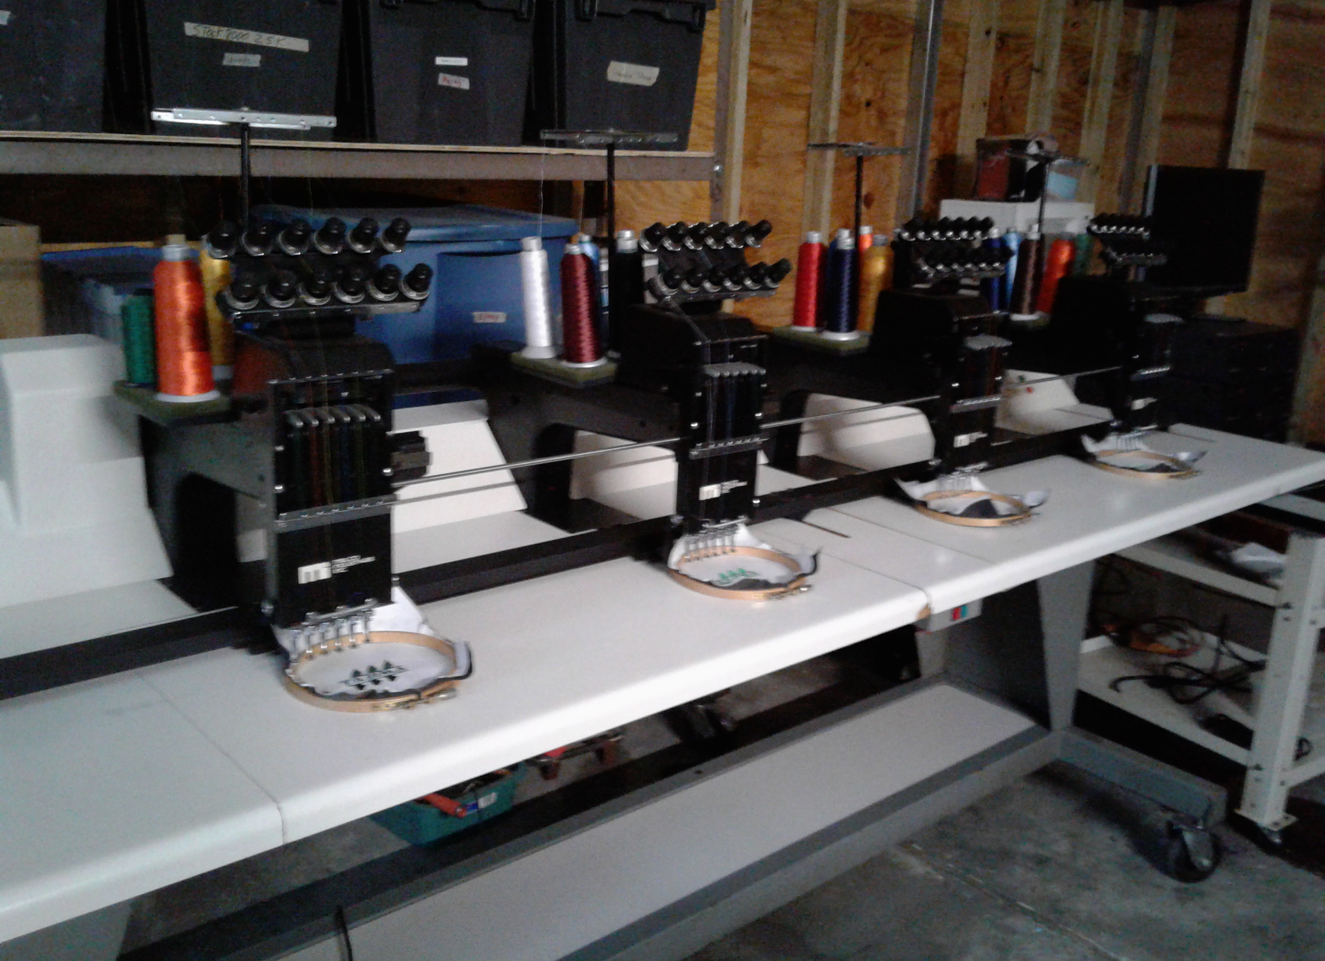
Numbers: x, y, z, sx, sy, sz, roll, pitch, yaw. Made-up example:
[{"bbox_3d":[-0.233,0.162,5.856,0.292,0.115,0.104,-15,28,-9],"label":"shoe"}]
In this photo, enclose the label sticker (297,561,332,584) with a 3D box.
[{"bbox_3d":[-0.343,0.092,1.246,0.035,0.017,0.002,-11,20,-41],"label":"label sticker"}]

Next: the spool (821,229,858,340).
[{"bbox_3d":[0.280,-0.305,1.960,0.060,0.164,0.060,2,15,0],"label":"spool"}]

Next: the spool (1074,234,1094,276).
[{"bbox_3d":[0.832,-0.418,2.525,0.060,0.165,0.060,2,15,-1],"label":"spool"}]

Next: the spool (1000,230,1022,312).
[{"bbox_3d":[0.665,-0.401,2.410,0.050,0.150,0.050,2,15,-1],"label":"spool"}]

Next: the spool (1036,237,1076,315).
[{"bbox_3d":[0.743,-0.391,2.393,0.053,0.147,0.053,7,16,-2],"label":"spool"}]

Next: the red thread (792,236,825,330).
[{"bbox_3d":[0.242,-0.327,2.054,0.056,0.154,0.056,2,15,-1],"label":"red thread"}]

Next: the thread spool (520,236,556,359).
[{"bbox_3d":[-0.176,-0.254,1.750,0.050,0.160,0.050,0,15,0],"label":"thread spool"}]

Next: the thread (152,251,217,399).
[{"bbox_3d":[-0.511,-0.171,1.345,0.067,0.170,0.067,2,15,-1],"label":"thread"}]

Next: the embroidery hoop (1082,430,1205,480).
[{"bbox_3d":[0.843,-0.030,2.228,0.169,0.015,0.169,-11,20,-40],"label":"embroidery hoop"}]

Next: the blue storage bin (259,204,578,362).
[{"bbox_3d":[-0.524,-0.472,2.897,0.400,0.265,0.645,13,18,33],"label":"blue storage bin"}]

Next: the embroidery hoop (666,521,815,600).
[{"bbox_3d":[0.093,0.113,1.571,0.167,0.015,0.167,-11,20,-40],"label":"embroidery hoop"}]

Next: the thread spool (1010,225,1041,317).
[{"bbox_3d":[0.699,-0.396,2.406,0.060,0.170,0.060,2,15,-1],"label":"thread spool"}]

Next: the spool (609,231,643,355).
[{"bbox_3d":[-0.048,-0.257,1.753,0.062,0.175,0.062,1,15,0],"label":"spool"}]

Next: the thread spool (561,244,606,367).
[{"bbox_3d":[-0.108,-0.227,1.626,0.061,0.153,0.061,-3,15,1],"label":"thread spool"}]

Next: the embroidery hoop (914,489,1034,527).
[{"bbox_3d":[0.467,0.042,1.904,0.167,0.013,0.167,2,15,-1],"label":"embroidery hoop"}]

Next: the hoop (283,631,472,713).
[{"bbox_3d":[-0.306,0.199,1.331,0.184,0.014,0.184,3,15,-1],"label":"hoop"}]

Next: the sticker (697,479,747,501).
[{"bbox_3d":[0.073,0.011,1.511,0.076,0.016,0.002,-11,20,-40],"label":"sticker"}]

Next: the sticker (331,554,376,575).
[{"bbox_3d":[-0.311,0.083,1.273,0.048,0.013,0.002,-11,20,-41],"label":"sticker"}]

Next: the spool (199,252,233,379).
[{"bbox_3d":[-0.512,-0.198,1.444,0.050,0.155,0.050,2,15,-1],"label":"spool"}]

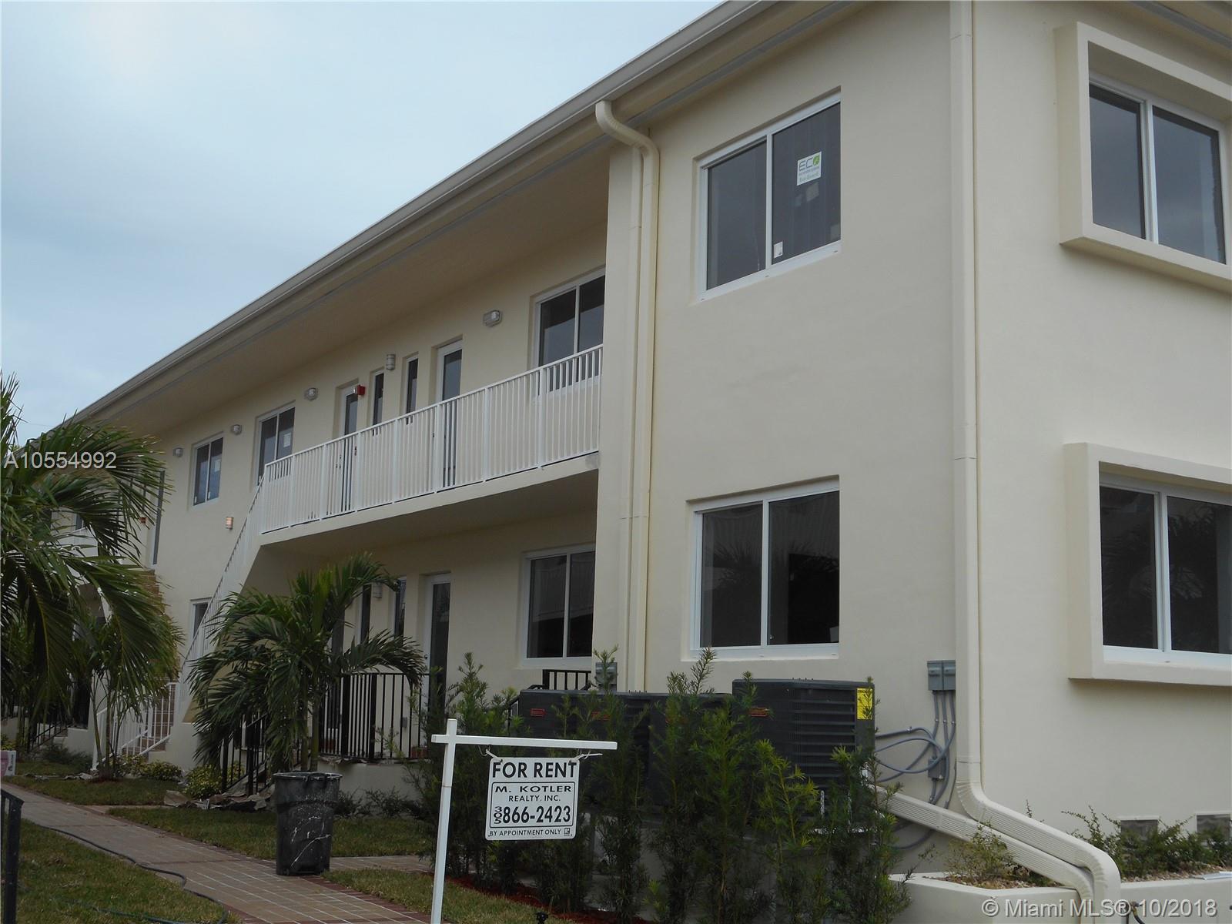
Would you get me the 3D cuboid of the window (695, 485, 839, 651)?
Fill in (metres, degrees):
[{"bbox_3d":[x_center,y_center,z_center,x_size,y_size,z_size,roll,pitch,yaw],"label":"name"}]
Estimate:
[{"bbox_3d":[1.107,0.817,11.539,0.100,1.190,1.720,8,-12,-33],"label":"window"}]

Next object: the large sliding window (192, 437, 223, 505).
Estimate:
[{"bbox_3d":[-6.735,0.160,25.910,0.100,1.120,1.500,8,-12,-33],"label":"large sliding window"}]

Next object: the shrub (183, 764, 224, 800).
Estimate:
[{"bbox_3d":[-4.760,3.719,18.200,0.500,0.440,0.480,4,-10,-14],"label":"shrub"}]

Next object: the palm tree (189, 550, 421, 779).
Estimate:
[{"bbox_3d":[-3.162,2.237,16.000,2.300,2.600,2.100,3,-10,-11],"label":"palm tree"}]

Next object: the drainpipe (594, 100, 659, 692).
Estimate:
[{"bbox_3d":[0.012,-0.323,12.741,0.600,5.400,0.140,8,-12,-33],"label":"drainpipe"}]

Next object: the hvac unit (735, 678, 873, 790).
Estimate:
[{"bbox_3d":[1.142,1.678,9.591,0.620,0.660,0.620,8,-12,-33],"label":"hvac unit"}]

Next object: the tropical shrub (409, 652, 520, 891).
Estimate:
[{"bbox_3d":[-1.066,2.226,11.300,0.780,1.620,0.700,2,-10,-5],"label":"tropical shrub"}]

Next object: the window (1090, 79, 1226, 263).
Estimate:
[{"bbox_3d":[3.925,-2.089,11.499,1.760,1.200,0.100,8,-12,-33],"label":"window"}]

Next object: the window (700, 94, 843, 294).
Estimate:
[{"bbox_3d":[1.183,-1.980,12.025,0.100,1.190,1.720,8,-12,-33],"label":"window"}]

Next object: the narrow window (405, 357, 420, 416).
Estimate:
[{"bbox_3d":[-2.563,-0.901,19.744,0.100,0.880,0.410,8,-12,-33],"label":"narrow window"}]

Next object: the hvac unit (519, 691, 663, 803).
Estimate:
[{"bbox_3d":[-0.250,2.108,11.699,0.700,0.760,0.700,8,-12,-33],"label":"hvac unit"}]

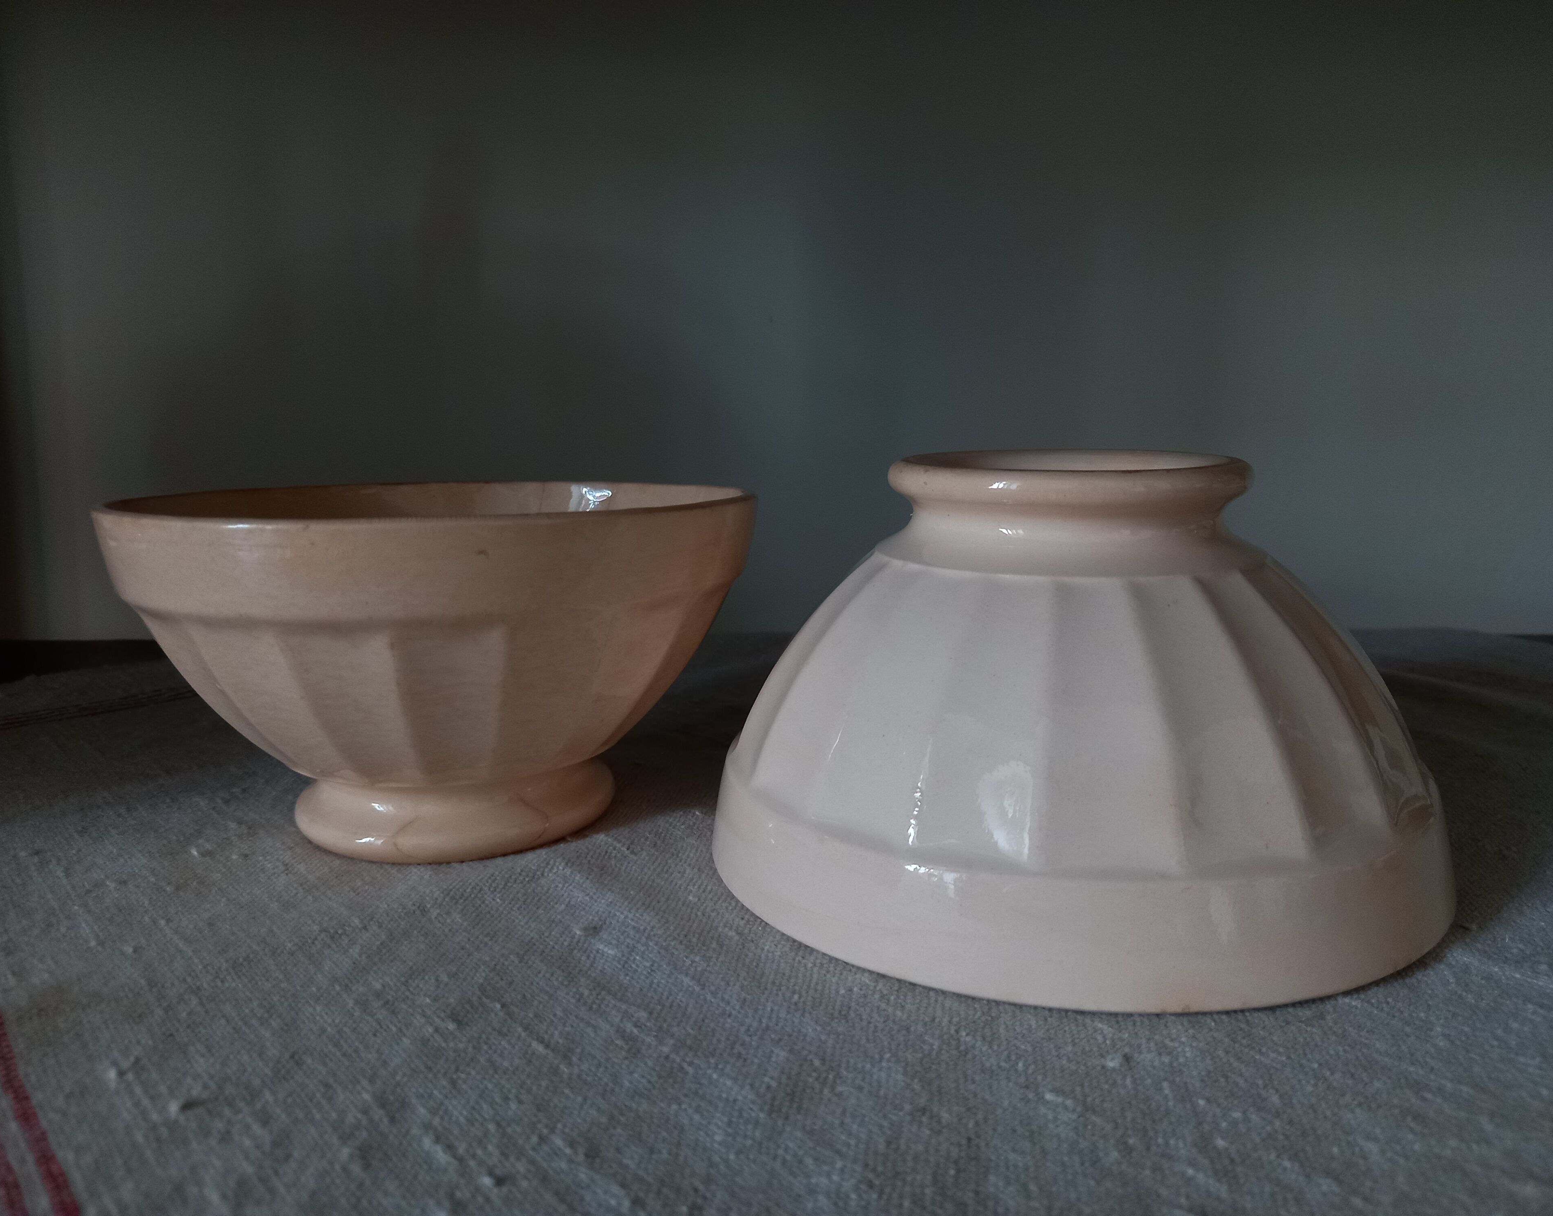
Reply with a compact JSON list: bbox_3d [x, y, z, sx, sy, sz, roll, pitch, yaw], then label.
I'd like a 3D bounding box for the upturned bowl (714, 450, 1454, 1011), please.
[{"bbox_3d":[0.058,0.009,0.235,0.143,0.077,0.143,-1,11,0],"label":"upturned bowl"}]

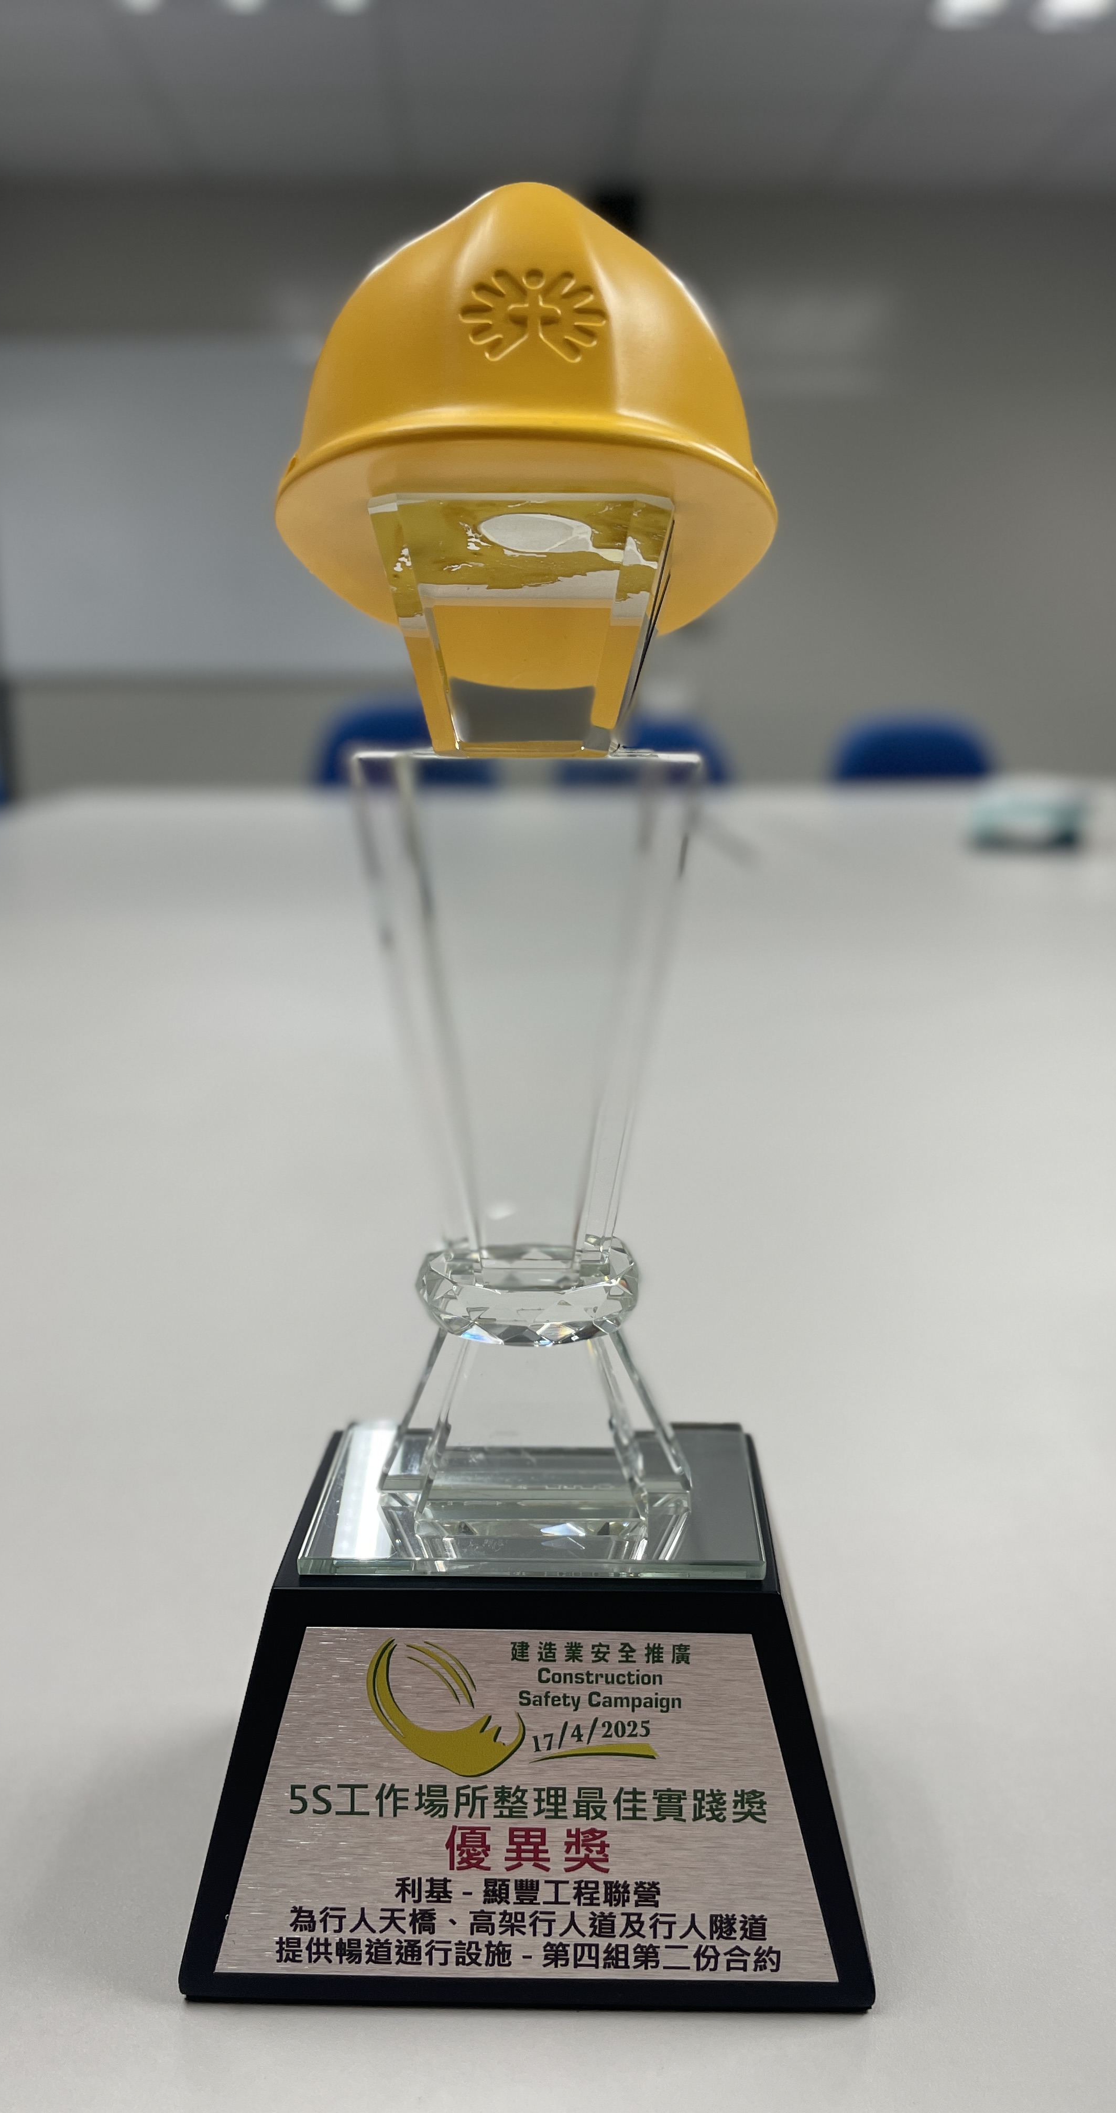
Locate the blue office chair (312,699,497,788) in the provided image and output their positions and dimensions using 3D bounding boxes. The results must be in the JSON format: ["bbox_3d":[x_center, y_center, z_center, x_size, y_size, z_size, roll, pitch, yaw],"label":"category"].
[{"bbox_3d":[-0.422,-0.467,4.358,0.580,0.975,0.580,0,12,-2],"label":"blue office chair"}]

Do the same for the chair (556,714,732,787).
[{"bbox_3d":[0.255,-0.459,4.420,0.580,0.935,0.580,0,12,-2],"label":"chair"}]

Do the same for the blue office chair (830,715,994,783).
[{"bbox_3d":[1.046,-0.482,4.532,0.580,0.935,0.580,0,12,-2],"label":"blue office chair"}]

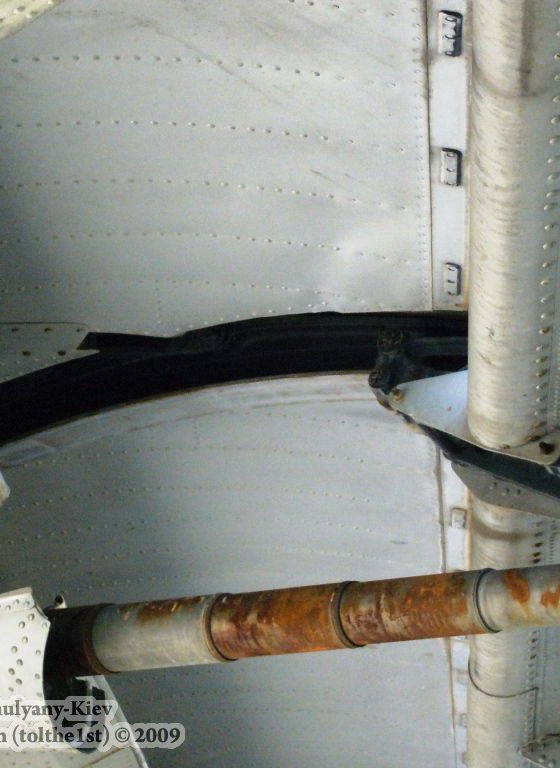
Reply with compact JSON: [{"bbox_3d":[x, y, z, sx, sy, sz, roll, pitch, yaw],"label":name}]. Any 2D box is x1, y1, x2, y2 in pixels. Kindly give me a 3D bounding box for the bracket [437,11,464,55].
[{"bbox_3d":[0.221,-0.453,3.900,0.030,0.014,0.115,8,-17,6],"label":"bracket"}]

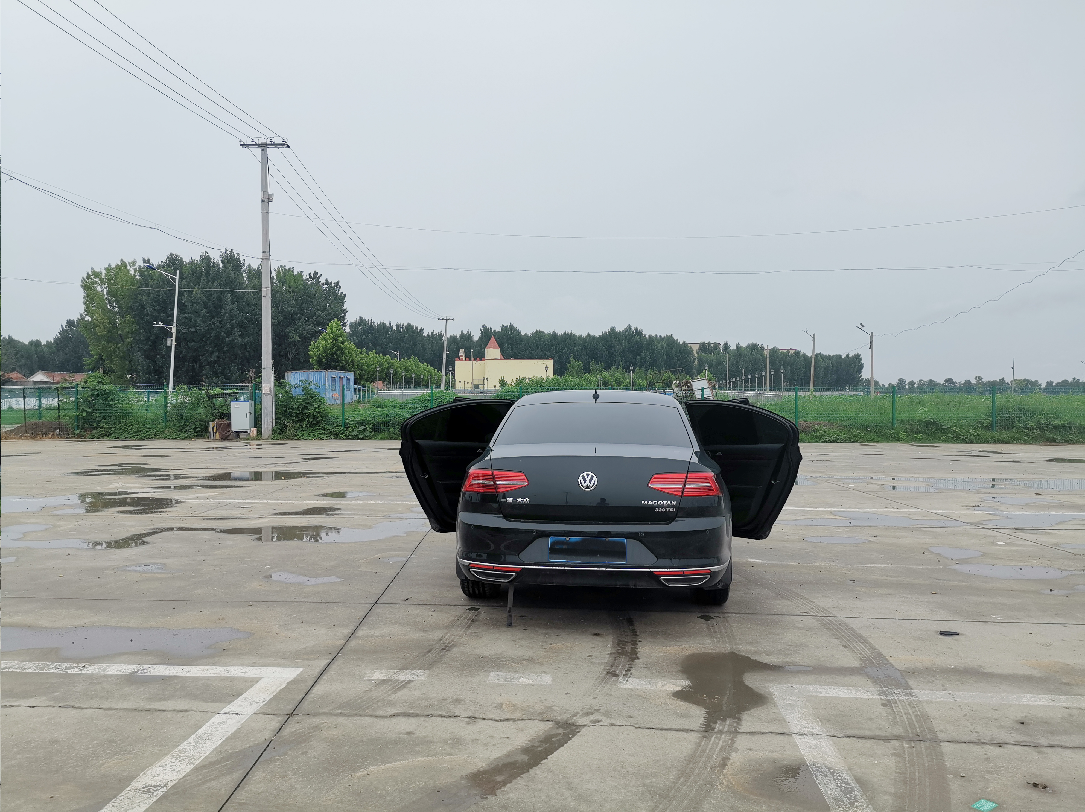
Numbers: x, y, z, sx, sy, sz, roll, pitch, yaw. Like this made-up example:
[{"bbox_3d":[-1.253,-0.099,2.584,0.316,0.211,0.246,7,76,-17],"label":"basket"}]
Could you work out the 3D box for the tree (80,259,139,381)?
[{"bbox_3d":[-47.041,-8.524,92.000,6.450,14.928,6.500,0,1,0],"label":"tree"}]

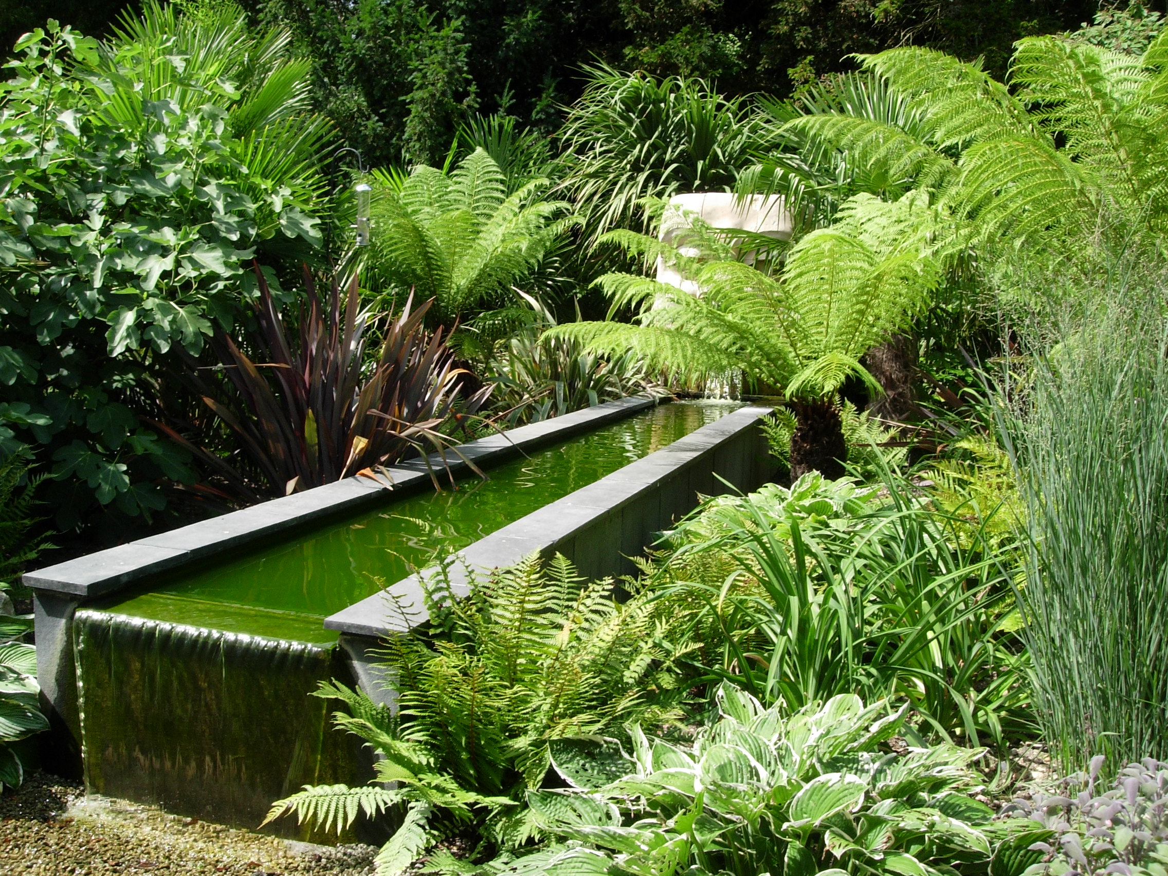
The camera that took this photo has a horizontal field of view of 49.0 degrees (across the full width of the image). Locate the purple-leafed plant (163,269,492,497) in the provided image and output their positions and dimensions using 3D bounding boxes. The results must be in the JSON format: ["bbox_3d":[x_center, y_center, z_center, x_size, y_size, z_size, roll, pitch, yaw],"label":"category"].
[{"bbox_3d":[-1.150,-0.213,5.753,1.443,1.085,1.200,4,7,0],"label":"purple-leafed plant"}]

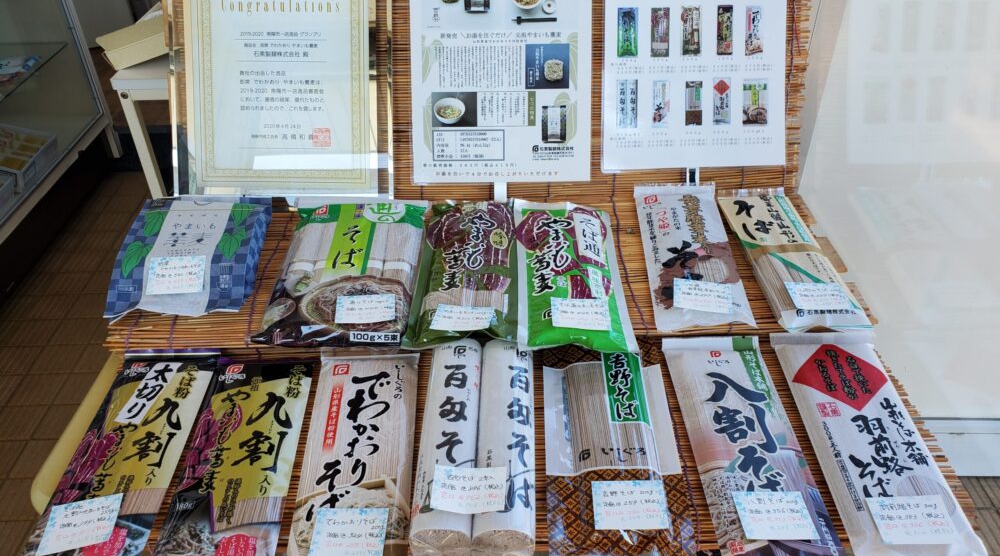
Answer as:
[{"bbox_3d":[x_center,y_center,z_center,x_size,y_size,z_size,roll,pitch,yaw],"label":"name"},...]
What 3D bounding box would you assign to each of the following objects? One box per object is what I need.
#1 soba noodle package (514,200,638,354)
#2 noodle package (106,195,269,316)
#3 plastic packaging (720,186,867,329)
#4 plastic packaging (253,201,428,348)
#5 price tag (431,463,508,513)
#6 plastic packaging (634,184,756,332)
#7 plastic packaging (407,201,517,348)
[{"bbox_3d":[0.071,-0.008,0.767,0.109,0.028,0.242,0,38,0],"label":"soba noodle package"},{"bbox_3d":[-0.315,-0.026,0.771,0.134,0.044,0.165,-2,48,-2],"label":"noodle package"},{"bbox_3d":[0.297,-0.029,0.783,0.083,0.030,0.240,-1,39,-1],"label":"plastic packaging"},{"bbox_3d":[-0.155,-0.014,0.763,0.143,0.035,0.241,-1,37,0],"label":"plastic packaging"},{"bbox_3d":[-0.022,0.153,0.548,0.053,0.002,0.039,1,37,2],"label":"price tag"},{"bbox_3d":[0.199,-0.031,0.790,0.094,0.025,0.262,2,37,4],"label":"plastic packaging"},{"bbox_3d":[-0.033,-0.016,0.764,0.098,0.035,0.239,0,37,1],"label":"plastic packaging"}]

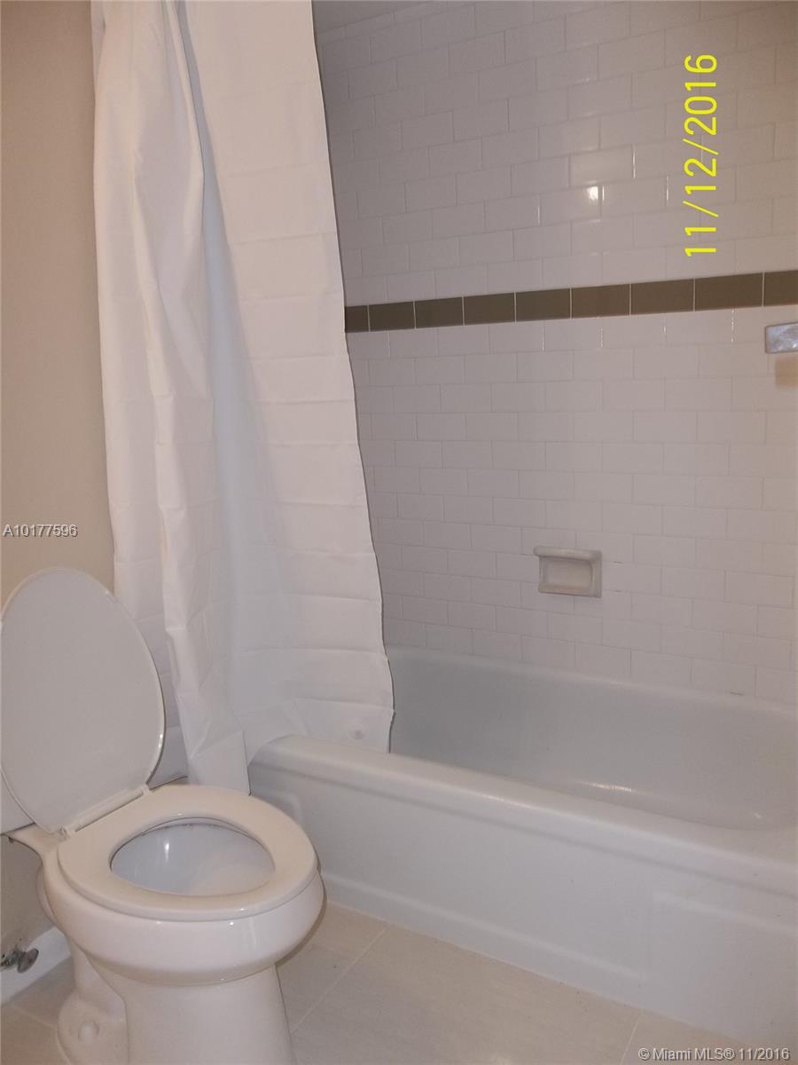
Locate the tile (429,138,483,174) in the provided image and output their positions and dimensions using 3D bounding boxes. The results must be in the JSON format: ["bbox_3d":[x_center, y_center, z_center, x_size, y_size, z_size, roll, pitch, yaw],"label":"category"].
[{"bbox_3d":[0.152,-0.985,2.174,0.152,0.076,0.009,4,14,29],"label":"tile"}]

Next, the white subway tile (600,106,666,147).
[{"bbox_3d":[0.550,-0.952,1.950,0.152,0.076,0.009,4,14,29],"label":"white subway tile"}]

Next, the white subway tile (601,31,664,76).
[{"bbox_3d":[0.541,-1.104,1.918,0.152,0.076,0.009,4,14,29],"label":"white subway tile"}]

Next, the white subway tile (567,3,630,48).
[{"bbox_3d":[0.463,-1.169,1.913,0.152,0.076,0.008,4,14,30],"label":"white subway tile"}]

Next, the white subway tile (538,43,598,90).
[{"bbox_3d":[0.401,-1.097,1.970,0.152,0.076,0.010,4,14,30],"label":"white subway tile"}]

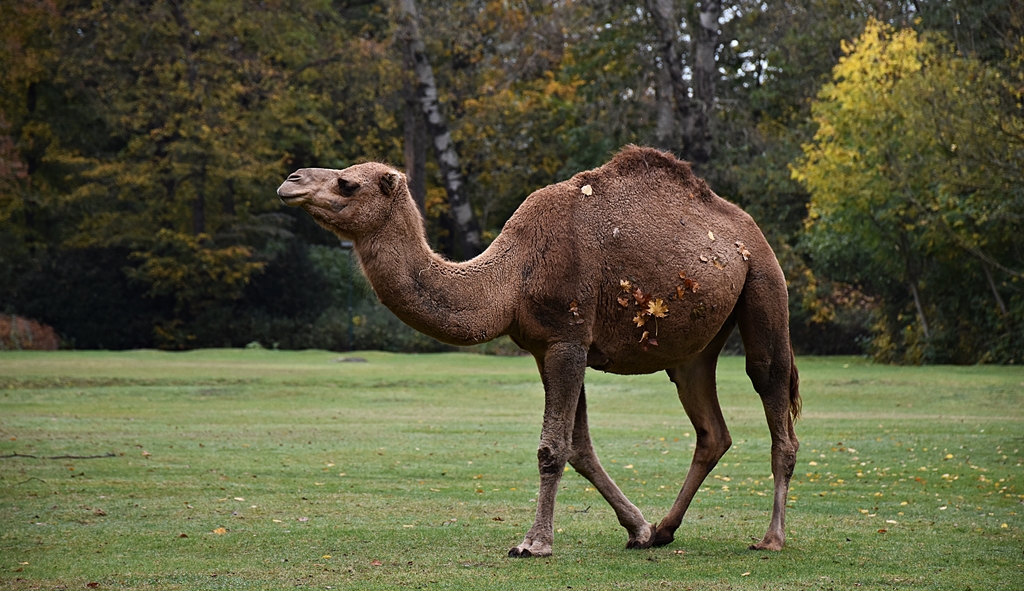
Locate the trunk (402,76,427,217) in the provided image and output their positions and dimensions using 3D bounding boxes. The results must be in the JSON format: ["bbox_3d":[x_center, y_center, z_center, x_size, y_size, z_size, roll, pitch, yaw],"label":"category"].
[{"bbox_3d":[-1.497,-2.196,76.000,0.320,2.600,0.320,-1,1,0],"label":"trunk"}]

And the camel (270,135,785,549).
[{"bbox_3d":[0.136,0.280,25.000,2.620,2.050,0.700,0,1,-9],"label":"camel"}]

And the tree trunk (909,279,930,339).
[{"bbox_3d":[5.276,0.181,64.000,0.055,0.850,0.055,-16,1,0],"label":"tree trunk"}]

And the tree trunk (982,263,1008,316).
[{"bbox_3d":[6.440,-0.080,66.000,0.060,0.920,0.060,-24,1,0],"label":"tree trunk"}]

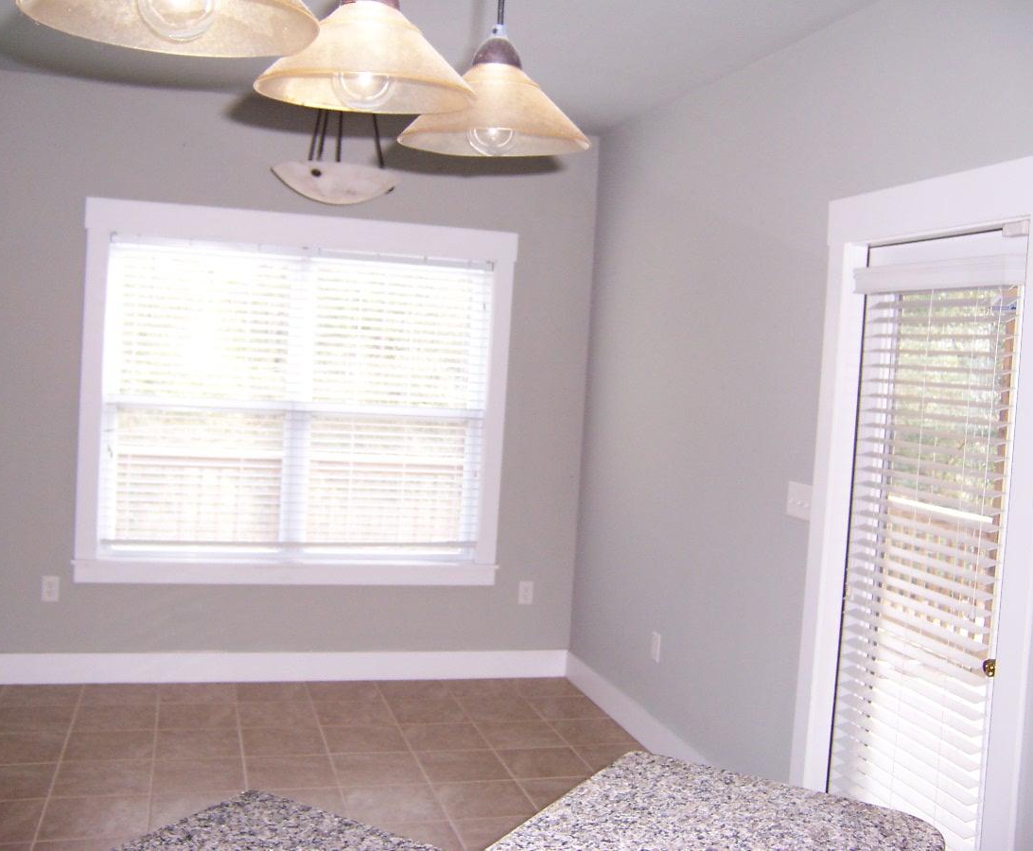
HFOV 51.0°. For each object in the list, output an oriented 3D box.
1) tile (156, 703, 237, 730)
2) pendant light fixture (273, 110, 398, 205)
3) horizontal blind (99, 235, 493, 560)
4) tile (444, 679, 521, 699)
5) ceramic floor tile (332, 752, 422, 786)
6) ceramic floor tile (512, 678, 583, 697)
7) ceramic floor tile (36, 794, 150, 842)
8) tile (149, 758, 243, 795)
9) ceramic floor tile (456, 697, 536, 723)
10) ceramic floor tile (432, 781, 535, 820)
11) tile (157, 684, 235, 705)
[{"bbox_3d":[-1.361,1.249,4.631,0.330,0.010,0.330,3,3,-17],"label":"tile"},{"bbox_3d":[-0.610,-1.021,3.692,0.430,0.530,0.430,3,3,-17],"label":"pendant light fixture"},{"bbox_3d":[-1.014,-0.112,5.206,1.799,1.463,0.050,3,3,-17],"label":"horizontal blind"},{"bbox_3d":[-0.174,1.292,5.304,0.328,0.010,0.328,3,3,-17],"label":"tile"},{"bbox_3d":[-0.533,1.330,4.182,0.330,0.010,0.330,3,3,-17],"label":"ceramic floor tile"},{"bbox_3d":[0.144,1.309,5.399,0.328,0.010,0.328,3,3,-17],"label":"ceramic floor tile"},{"bbox_3d":[-1.392,1.300,3.578,0.330,0.010,0.330,3,3,-17],"label":"ceramic floor tile"},{"bbox_3d":[-1.170,1.295,3.991,0.330,0.010,0.330,3,3,-17],"label":"tile"},{"bbox_3d":[-0.080,1.314,4.986,0.328,0.010,0.328,3,3,-17],"label":"ceramic floor tile"},{"bbox_3d":[-0.118,1.376,3.973,0.330,0.010,0.330,3,3,-17],"label":"ceramic floor tile"},{"bbox_3d":[-1.454,1.227,4.945,0.330,0.010,0.320,3,3,-17],"label":"tile"}]

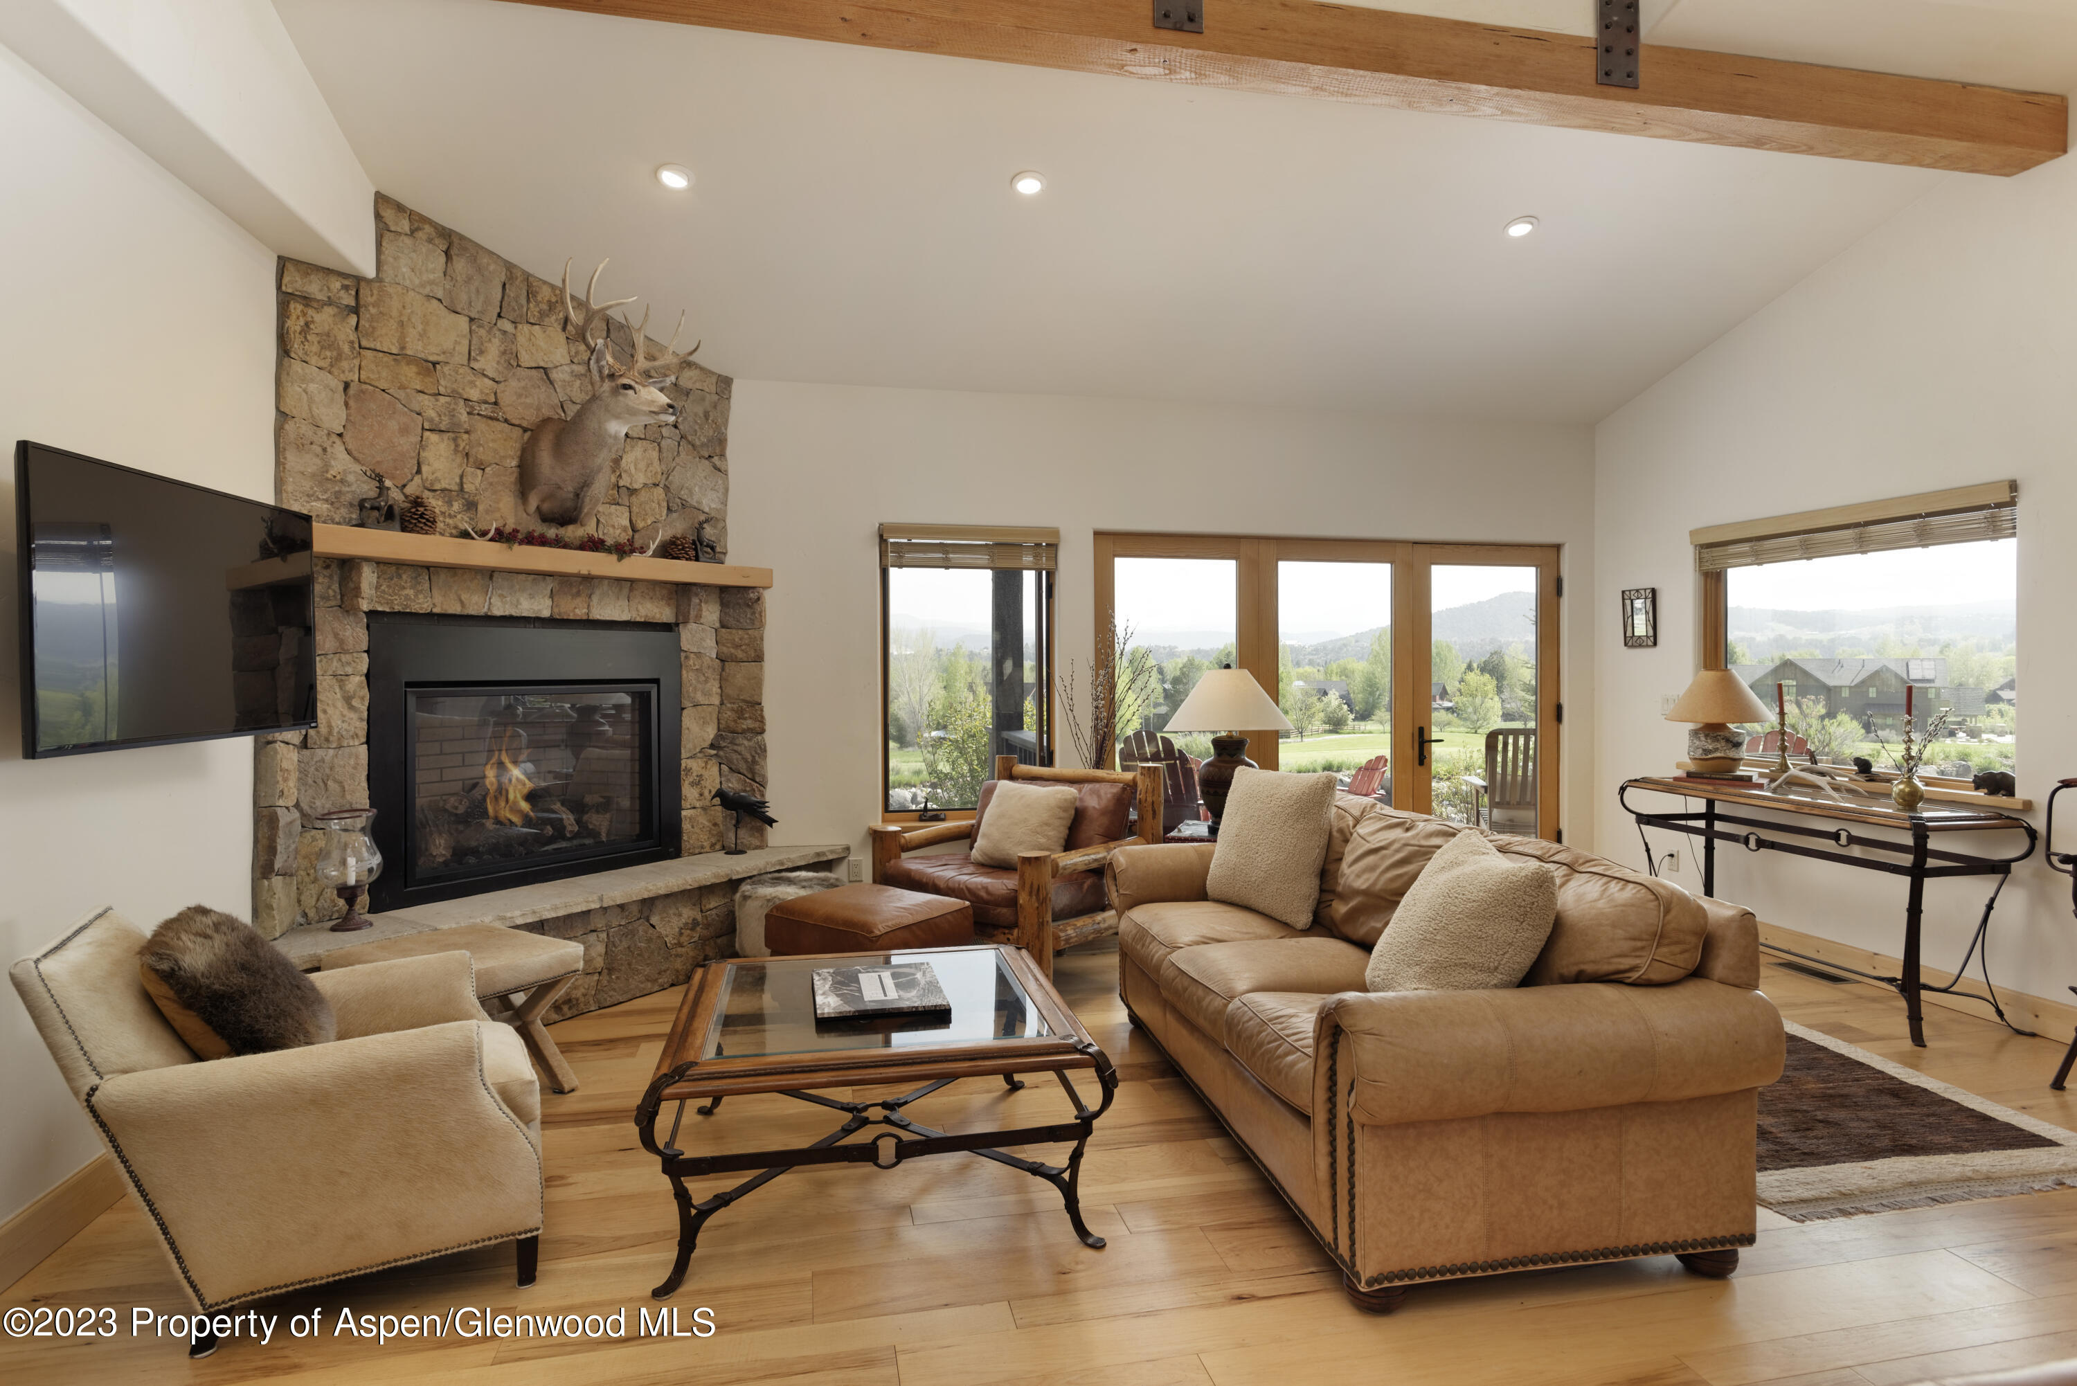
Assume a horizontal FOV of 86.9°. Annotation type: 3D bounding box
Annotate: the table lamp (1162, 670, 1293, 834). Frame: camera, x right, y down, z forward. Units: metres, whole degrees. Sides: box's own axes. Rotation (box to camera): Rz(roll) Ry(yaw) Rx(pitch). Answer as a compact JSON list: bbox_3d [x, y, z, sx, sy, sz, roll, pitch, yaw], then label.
[{"bbox_3d":[0.834,0.252,4.799,0.565,0.735,0.565,-1,1,-13],"label":"table lamp"}]

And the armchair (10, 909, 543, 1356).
[{"bbox_3d":[-1.680,0.908,2.542,0.930,0.840,0.740,-1,2,-27],"label":"armchair"}]

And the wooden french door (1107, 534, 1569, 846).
[{"bbox_3d":[1.642,0.198,6.020,2.771,2.068,0.120,-1,1,-13],"label":"wooden french door"}]

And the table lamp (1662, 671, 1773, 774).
[{"bbox_3d":[3.181,0.132,5.138,0.420,0.485,0.420,-1,1,-13],"label":"table lamp"}]

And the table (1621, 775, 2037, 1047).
[{"bbox_3d":[3.268,0.851,4.718,0.510,0.810,1.530,-1,1,-13],"label":"table"}]

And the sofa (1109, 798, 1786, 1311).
[{"bbox_3d":[0.964,0.847,3.382,1.030,0.900,2.210,0,1,-11],"label":"sofa"}]

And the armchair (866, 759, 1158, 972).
[{"bbox_3d":[-0.122,0.797,4.883,1.050,0.940,0.860,1,2,40],"label":"armchair"}]

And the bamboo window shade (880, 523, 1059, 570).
[{"bbox_3d":[-0.332,-0.719,5.448,0.893,0.213,0.080,-1,1,-13],"label":"bamboo window shade"}]

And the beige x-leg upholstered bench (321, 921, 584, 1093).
[{"bbox_3d":[-1.893,1.070,3.578,0.580,0.470,0.560,1,2,36],"label":"beige x-leg upholstered bench"}]

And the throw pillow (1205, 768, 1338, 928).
[{"bbox_3d":[0.822,0.531,3.892,0.170,0.490,0.500,21,-13,-24],"label":"throw pillow"}]

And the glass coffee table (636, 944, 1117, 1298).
[{"bbox_3d":[-0.446,1.084,2.999,1.080,0.456,1.080,-1,1,-11],"label":"glass coffee table"}]

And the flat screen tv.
[{"bbox_3d":[-2.136,-0.199,2.768,0.050,0.645,1.120,0,1,-8],"label":"flat screen tv"}]

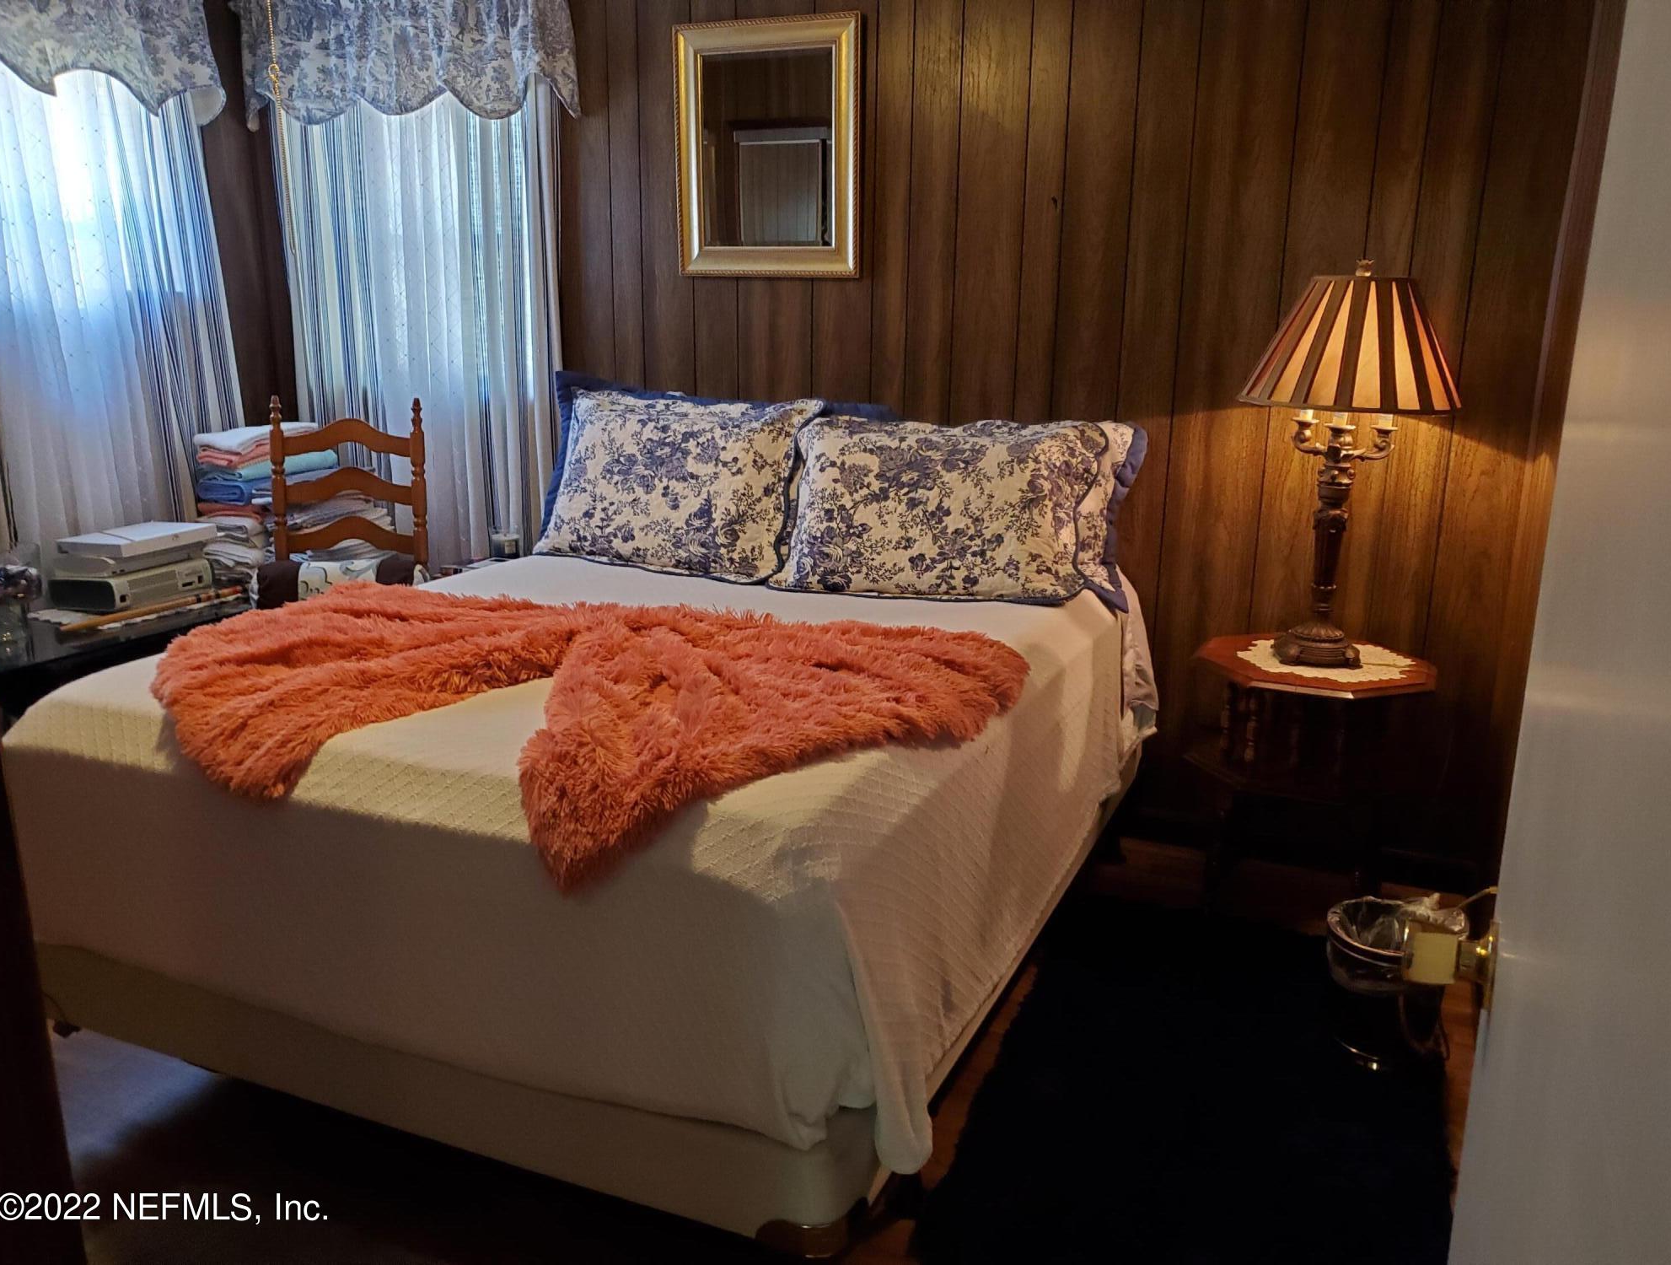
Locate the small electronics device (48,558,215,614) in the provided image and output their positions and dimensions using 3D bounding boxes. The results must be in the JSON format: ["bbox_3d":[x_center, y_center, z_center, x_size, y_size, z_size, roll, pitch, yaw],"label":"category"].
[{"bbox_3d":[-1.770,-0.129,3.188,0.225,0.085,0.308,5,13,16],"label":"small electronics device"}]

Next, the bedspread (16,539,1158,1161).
[{"bbox_3d":[-0.323,0.237,2.697,1.590,0.550,1.960,6,14,23],"label":"bedspread"}]

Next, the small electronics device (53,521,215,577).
[{"bbox_3d":[-1.749,-0.206,3.168,0.200,0.075,0.325,4,13,11],"label":"small electronics device"}]

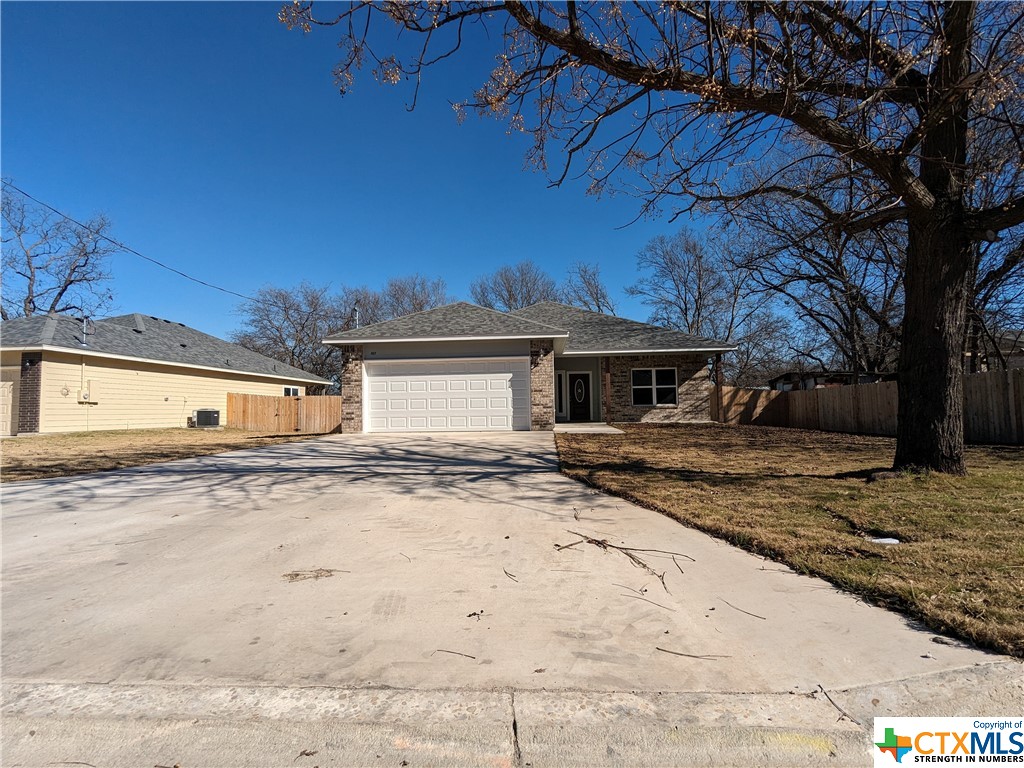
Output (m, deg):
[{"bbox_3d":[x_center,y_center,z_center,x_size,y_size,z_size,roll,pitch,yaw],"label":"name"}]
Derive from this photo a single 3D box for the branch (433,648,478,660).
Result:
[{"bbox_3d":[-0.345,1.635,2.860,0.280,0.015,0.069,-1,1,9],"label":"branch"}]

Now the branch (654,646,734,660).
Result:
[{"bbox_3d":[1.077,1.606,2.804,0.431,0.018,0.070,-1,1,15],"label":"branch"}]

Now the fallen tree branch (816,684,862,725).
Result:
[{"bbox_3d":[1.625,1.606,2.377,0.112,0.020,0.285,-1,1,12],"label":"fallen tree branch"}]

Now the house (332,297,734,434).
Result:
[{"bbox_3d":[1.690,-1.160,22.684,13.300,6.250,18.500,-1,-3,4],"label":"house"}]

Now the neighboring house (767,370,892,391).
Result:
[{"bbox_3d":[20.803,0.741,30.211,8.500,3.400,6.500,-1,-3,4],"label":"neighboring house"}]

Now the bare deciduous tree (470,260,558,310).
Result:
[{"bbox_3d":[0.431,-4.239,45.363,9.153,15.441,8.281,-1,-3,4],"label":"bare deciduous tree"}]

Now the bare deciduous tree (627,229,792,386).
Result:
[{"bbox_3d":[15.392,-4.670,36.378,12.573,14.851,11.316,-1,-3,4],"label":"bare deciduous tree"}]

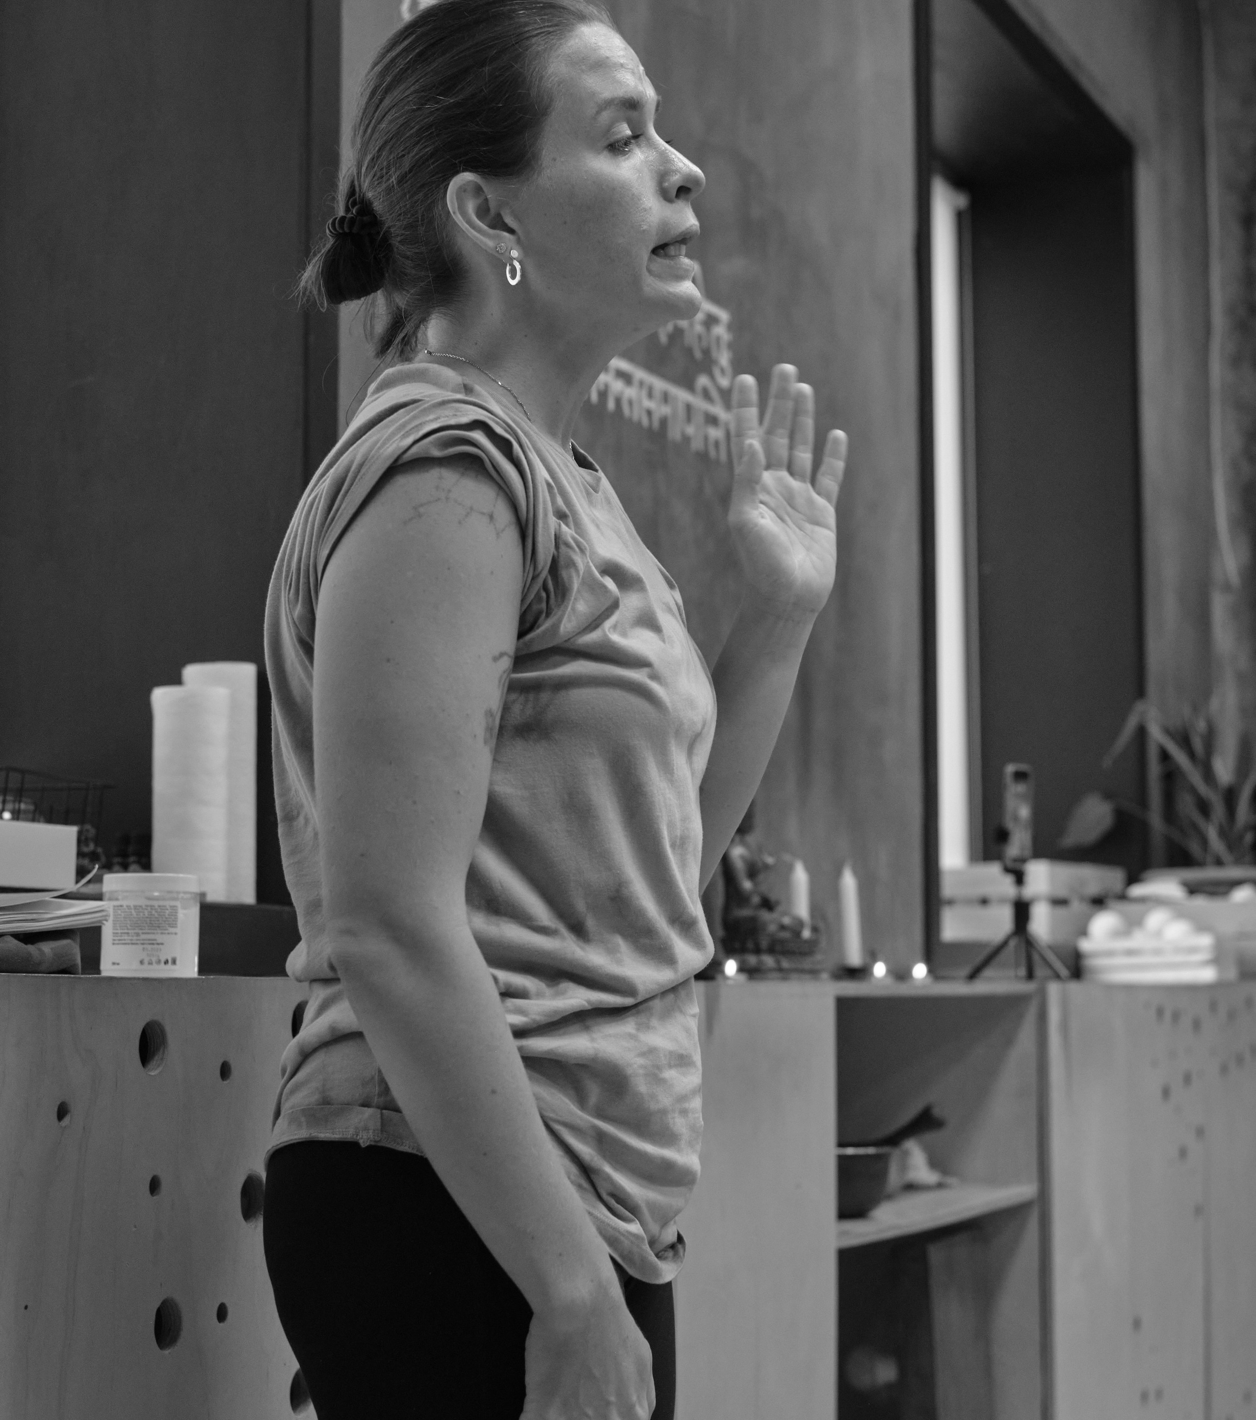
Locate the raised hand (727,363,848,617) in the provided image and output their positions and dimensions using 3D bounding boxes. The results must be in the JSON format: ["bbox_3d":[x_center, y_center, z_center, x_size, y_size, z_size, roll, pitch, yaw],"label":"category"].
[{"bbox_3d":[0.112,-0.155,1.960,0.078,0.178,0.050,0,-6,-25],"label":"raised hand"}]

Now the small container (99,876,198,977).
[{"bbox_3d":[-0.338,0.152,1.960,0.069,0.073,0.069,1,-6,-6],"label":"small container"}]

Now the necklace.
[{"bbox_3d":[-0.082,-0.200,1.860,0.115,0.085,0.125,-1,-6,10],"label":"necklace"}]

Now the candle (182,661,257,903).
[{"bbox_3d":[-0.407,0.075,2.760,0.073,0.248,0.073,1,-6,-6],"label":"candle"}]

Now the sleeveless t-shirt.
[{"bbox_3d":[-0.093,0.073,1.840,0.285,0.610,0.410,-1,-6,10],"label":"sleeveless t-shirt"}]

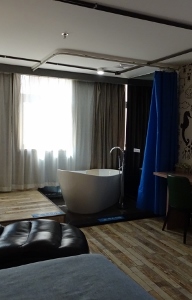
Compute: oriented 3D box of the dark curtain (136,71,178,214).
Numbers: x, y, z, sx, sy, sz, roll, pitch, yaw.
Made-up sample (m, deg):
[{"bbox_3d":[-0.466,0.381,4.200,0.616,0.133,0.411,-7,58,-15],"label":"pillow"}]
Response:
[{"bbox_3d":[1.009,-0.108,4.641,0.460,2.372,0.397,-1,5,-26],"label":"dark curtain"}]

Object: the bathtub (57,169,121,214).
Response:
[{"bbox_3d":[-0.071,0.688,4.858,1.254,0.679,0.679,-1,5,-26],"label":"bathtub"}]

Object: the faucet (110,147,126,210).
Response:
[{"bbox_3d":[0.401,0.490,4.920,0.320,1.087,0.160,1,5,-8],"label":"faucet"}]

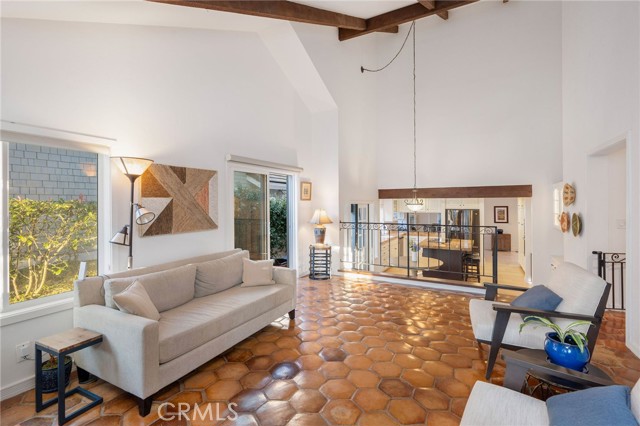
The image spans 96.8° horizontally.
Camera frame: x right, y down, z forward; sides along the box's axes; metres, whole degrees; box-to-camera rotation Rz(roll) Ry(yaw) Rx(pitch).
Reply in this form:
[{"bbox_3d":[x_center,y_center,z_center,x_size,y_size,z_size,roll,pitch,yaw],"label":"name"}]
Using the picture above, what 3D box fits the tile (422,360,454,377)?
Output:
[{"bbox_3d":[1.070,1.415,2.573,0.285,0.020,0.250,0,1,-2],"label":"tile"}]

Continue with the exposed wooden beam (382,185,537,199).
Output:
[{"bbox_3d":[3.566,-0.577,8.058,3.920,0.305,0.150,0,1,29],"label":"exposed wooden beam"}]

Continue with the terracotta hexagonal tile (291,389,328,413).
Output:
[{"bbox_3d":[-0.079,1.343,2.022,0.273,0.018,0.236,0,1,-1],"label":"terracotta hexagonal tile"}]

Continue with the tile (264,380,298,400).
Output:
[{"bbox_3d":[-0.306,1.418,2.264,0.285,0.020,0.250,0,1,-2],"label":"tile"}]

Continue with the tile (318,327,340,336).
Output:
[{"bbox_3d":[0.105,1.344,3.201,0.265,0.020,0.238,0,1,-2],"label":"tile"}]

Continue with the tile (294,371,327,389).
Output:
[{"bbox_3d":[-0.078,1.338,2.274,0.273,0.018,0.236,0,1,-1],"label":"tile"}]

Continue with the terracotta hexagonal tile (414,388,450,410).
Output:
[{"bbox_3d":[0.800,1.341,2.043,0.273,0.018,0.236,0,1,-1],"label":"terracotta hexagonal tile"}]

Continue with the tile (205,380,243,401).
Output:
[{"bbox_3d":[-0.766,1.417,2.256,0.285,0.020,0.250,0,1,-2],"label":"tile"}]

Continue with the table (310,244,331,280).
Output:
[{"bbox_3d":[0.013,0.971,5.692,0.420,0.620,0.420,0,1,0],"label":"table"}]

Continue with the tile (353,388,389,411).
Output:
[{"bbox_3d":[0.372,1.368,2.069,0.265,0.020,0.238,0,1,-2],"label":"tile"}]

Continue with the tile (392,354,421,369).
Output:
[{"bbox_3d":[0.782,1.332,2.547,0.273,0.018,0.236,0,1,-1],"label":"tile"}]

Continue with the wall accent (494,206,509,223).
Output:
[{"bbox_3d":[7.502,0.074,11.745,0.478,0.678,0.040,1,1,28],"label":"wall accent"}]

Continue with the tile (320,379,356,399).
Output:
[{"bbox_3d":[0.143,1.340,2.151,0.273,0.018,0.236,0,1,-1],"label":"tile"}]

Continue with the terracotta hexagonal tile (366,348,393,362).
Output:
[{"bbox_3d":[0.567,1.356,2.689,0.265,0.020,0.238,0,1,-2],"label":"terracotta hexagonal tile"}]

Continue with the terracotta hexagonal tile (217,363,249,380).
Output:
[{"bbox_3d":[-0.743,1.357,2.414,0.265,0.020,0.238,0,1,-2],"label":"terracotta hexagonal tile"}]

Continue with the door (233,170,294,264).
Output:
[{"bbox_3d":[-0.920,0.328,4.958,0.100,2.052,1.710,1,1,28],"label":"door"}]

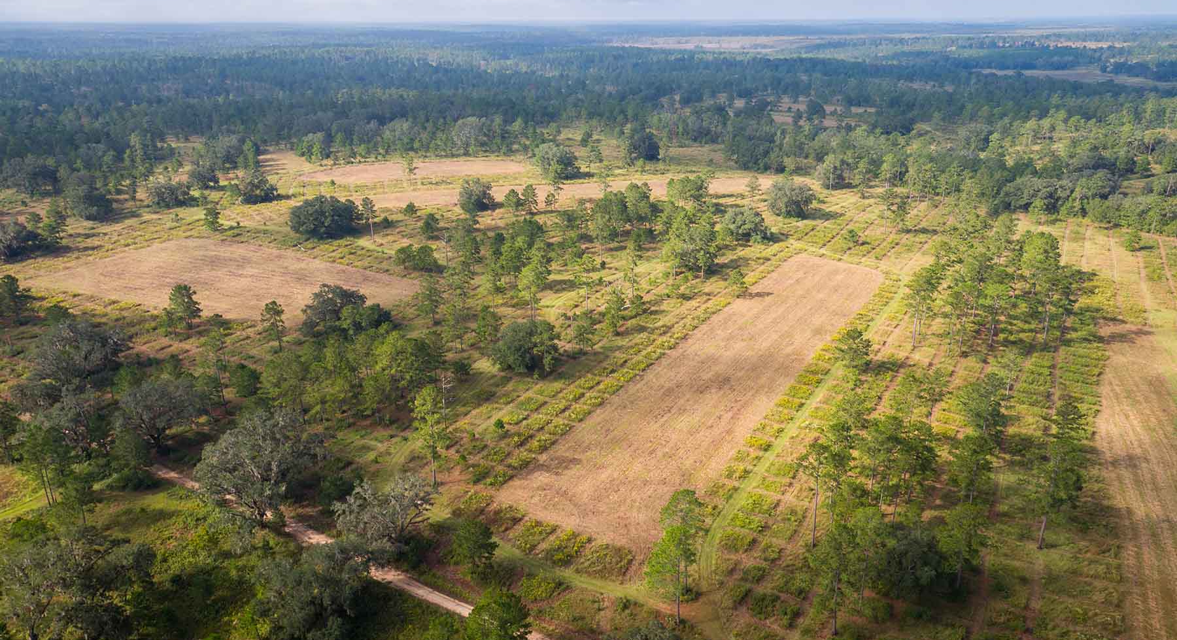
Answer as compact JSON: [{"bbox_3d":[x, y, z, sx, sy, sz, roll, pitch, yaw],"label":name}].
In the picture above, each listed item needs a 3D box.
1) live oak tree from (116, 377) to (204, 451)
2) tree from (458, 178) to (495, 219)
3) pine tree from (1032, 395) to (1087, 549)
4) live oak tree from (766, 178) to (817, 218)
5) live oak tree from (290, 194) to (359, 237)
[{"bbox_3d":[-101.040,23.240,177.320,18.500,17.300,18.500,-14,26,-30],"label":"live oak tree"},{"bbox_3d":[-55.290,-60.220,369.370,17.500,19.900,16.600,-3,22,-8],"label":"tree"},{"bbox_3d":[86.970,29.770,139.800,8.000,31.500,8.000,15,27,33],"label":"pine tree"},{"bbox_3d":[105.320,-63.070,387.410,25.000,18.500,25.000,6,23,14],"label":"live oak tree"},{"bbox_3d":[-119.470,-46.880,337.920,29.900,19.000,28.400,-8,23,-18],"label":"live oak tree"}]

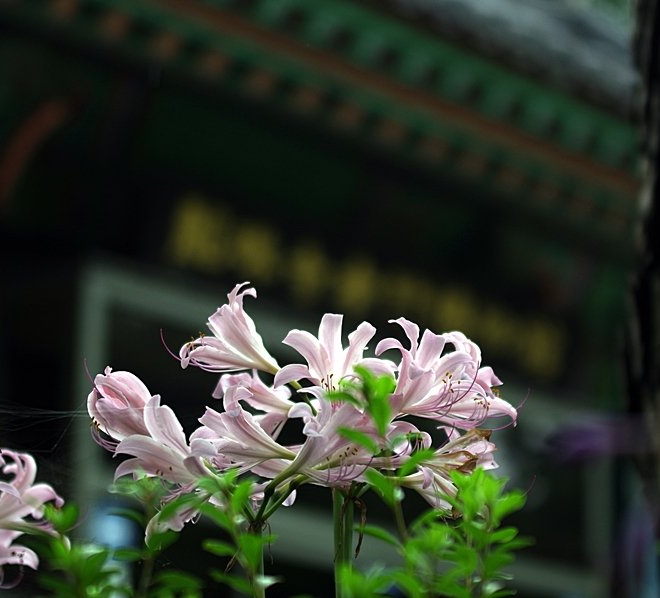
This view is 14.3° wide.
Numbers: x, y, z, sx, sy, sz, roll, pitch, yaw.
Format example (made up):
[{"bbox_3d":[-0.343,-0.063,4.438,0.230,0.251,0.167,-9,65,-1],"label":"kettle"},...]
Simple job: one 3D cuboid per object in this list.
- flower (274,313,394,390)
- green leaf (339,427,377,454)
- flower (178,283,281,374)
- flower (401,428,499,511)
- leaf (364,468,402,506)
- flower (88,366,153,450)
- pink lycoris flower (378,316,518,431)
[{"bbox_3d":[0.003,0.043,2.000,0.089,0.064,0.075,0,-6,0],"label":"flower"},{"bbox_3d":[0.021,0.102,1.900,0.033,0.006,0.013,30,14,-18],"label":"green leaf"},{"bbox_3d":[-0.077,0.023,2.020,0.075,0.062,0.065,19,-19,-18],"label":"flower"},{"bbox_3d":[0.090,0.129,1.980,0.070,0.060,0.050,3,-10,30],"label":"flower"},{"bbox_3d":[0.039,0.138,1.920,0.006,0.036,0.014,-25,17,48],"label":"leaf"},{"bbox_3d":[-0.158,0.083,1.990,0.062,0.052,0.050,23,-25,-38],"label":"flower"},{"bbox_3d":[0.088,0.057,1.980,0.085,0.080,0.085,11,-14,-39],"label":"pink lycoris flower"}]

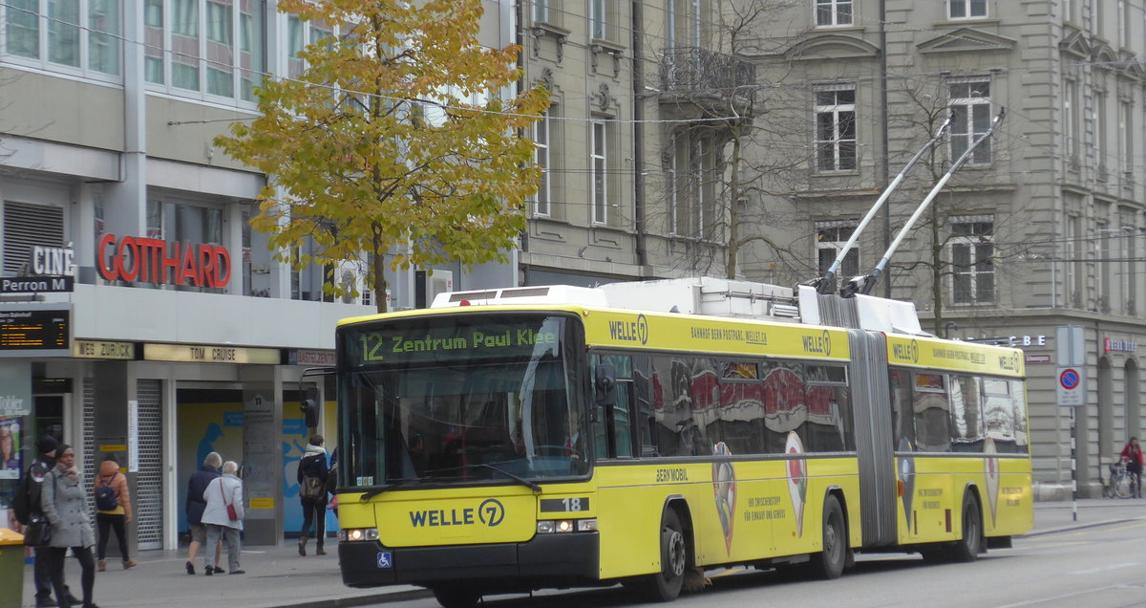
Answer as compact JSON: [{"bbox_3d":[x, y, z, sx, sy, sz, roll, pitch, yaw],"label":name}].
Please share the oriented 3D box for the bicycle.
[{"bbox_3d":[14.918,4.799,105.500,0.600,1.050,1.700,0,-2,-27],"label":"bicycle"}]

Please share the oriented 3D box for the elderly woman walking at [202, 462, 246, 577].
[{"bbox_3d":[-4.482,2.736,49.600,0.500,1.449,0.420,-2,-3,30],"label":"elderly woman walking"}]

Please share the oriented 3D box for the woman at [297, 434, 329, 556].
[{"bbox_3d":[-3.715,2.730,55.300,0.460,1.725,0.420,-2,-2,19],"label":"woman"}]

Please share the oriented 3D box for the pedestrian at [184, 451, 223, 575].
[{"bbox_3d":[-4.746,2.683,49.800,0.500,1.559,0.420,-2,-3,30],"label":"pedestrian"}]

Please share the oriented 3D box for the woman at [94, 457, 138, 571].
[{"bbox_3d":[-6.253,2.865,53.000,0.500,1.575,0.450,-2,-2,27],"label":"woman"}]

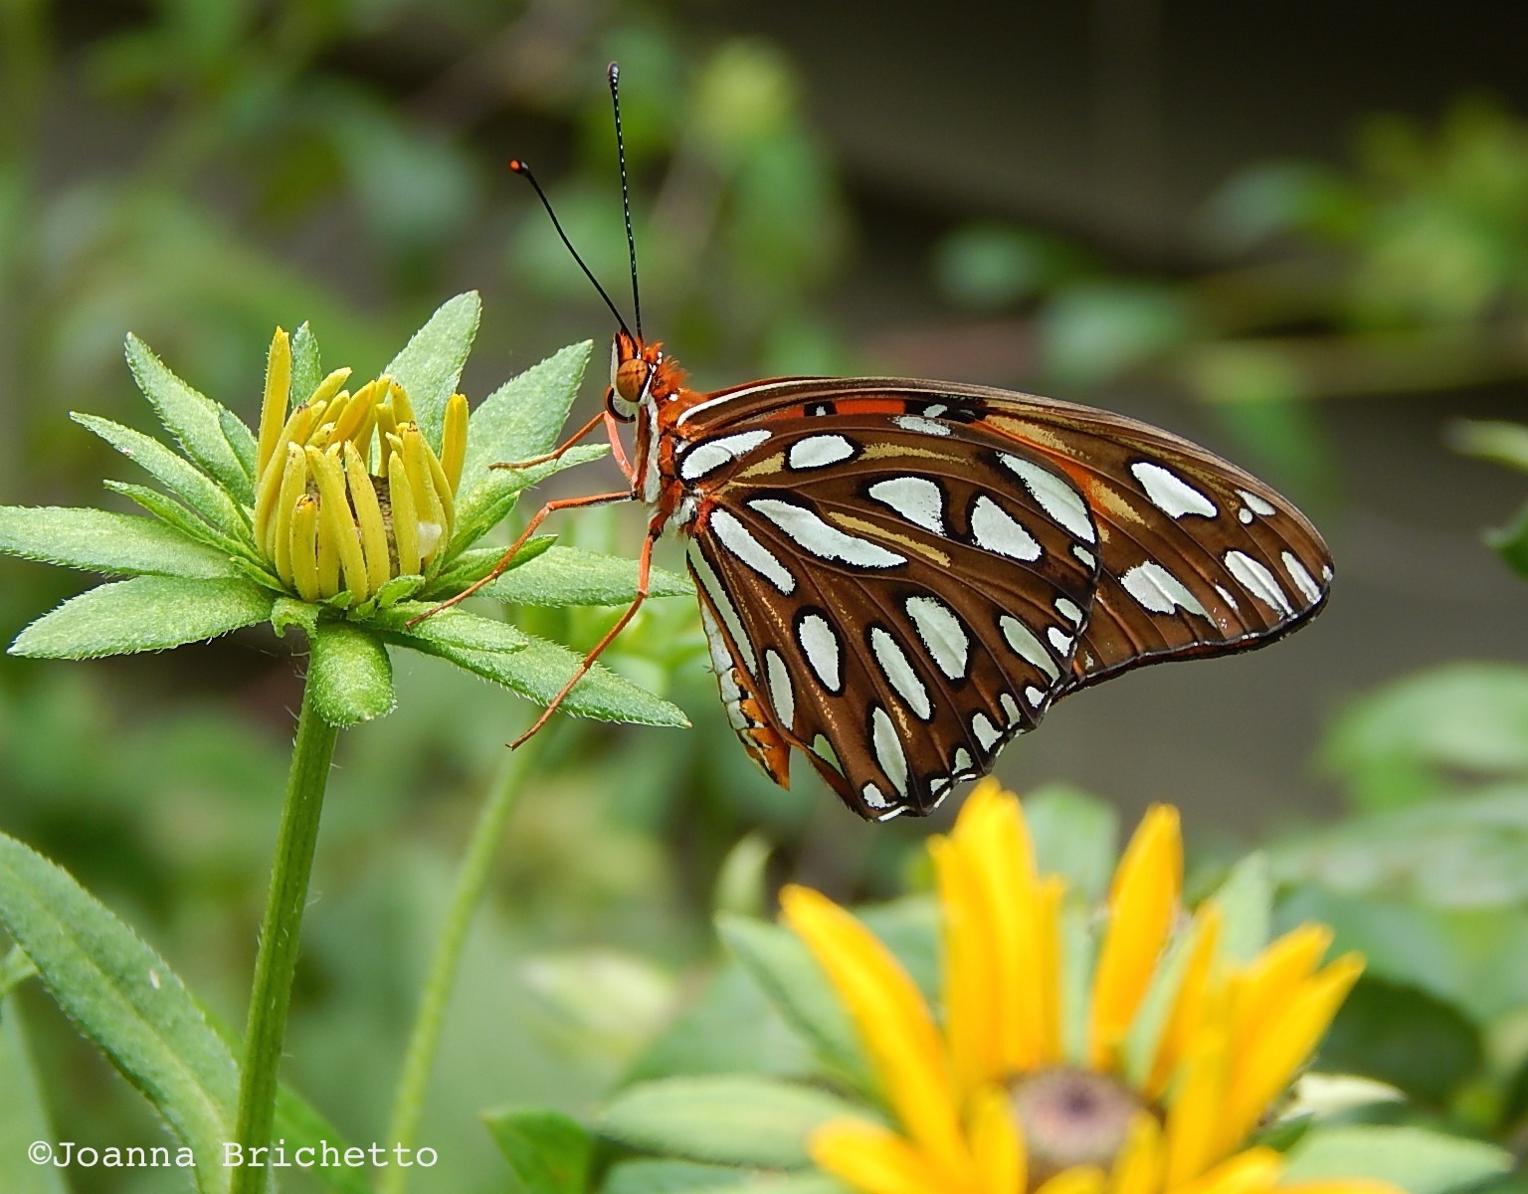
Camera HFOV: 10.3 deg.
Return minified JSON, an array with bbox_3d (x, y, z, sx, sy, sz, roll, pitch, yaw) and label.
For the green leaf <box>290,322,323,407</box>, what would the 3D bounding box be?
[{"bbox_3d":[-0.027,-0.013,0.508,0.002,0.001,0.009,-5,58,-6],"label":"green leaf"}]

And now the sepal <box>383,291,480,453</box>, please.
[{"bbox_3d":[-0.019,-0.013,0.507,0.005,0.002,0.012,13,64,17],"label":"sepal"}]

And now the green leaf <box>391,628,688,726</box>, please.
[{"bbox_3d":[-0.013,0.005,0.493,0.019,0.002,0.005,14,39,18],"label":"green leaf"}]

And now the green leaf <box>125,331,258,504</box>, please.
[{"bbox_3d":[-0.034,-0.011,0.505,0.005,0.002,0.013,-23,64,-33],"label":"green leaf"}]

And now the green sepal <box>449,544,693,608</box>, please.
[{"bbox_3d":[-0.011,-0.001,0.501,0.015,0.002,0.005,1,41,-4],"label":"green sepal"}]

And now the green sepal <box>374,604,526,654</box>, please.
[{"bbox_3d":[-0.018,0.002,0.492,0.010,0.001,0.003,11,42,24],"label":"green sepal"}]

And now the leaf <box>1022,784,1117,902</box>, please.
[{"bbox_3d":[0.019,0.016,0.516,0.006,0.002,0.012,2,47,1],"label":"leaf"}]

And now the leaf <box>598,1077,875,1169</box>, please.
[{"bbox_3d":[-0.001,0.029,0.469,0.017,0.002,0.006,2,43,-7],"label":"leaf"}]

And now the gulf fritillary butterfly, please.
[{"bbox_3d":[0.007,-0.009,0.499,0.053,0.043,0.016,2,10,0],"label":"gulf fritillary butterfly"}]

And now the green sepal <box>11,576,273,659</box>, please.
[{"bbox_3d":[-0.036,0.001,0.494,0.016,0.002,0.005,-10,47,-22],"label":"green sepal"}]

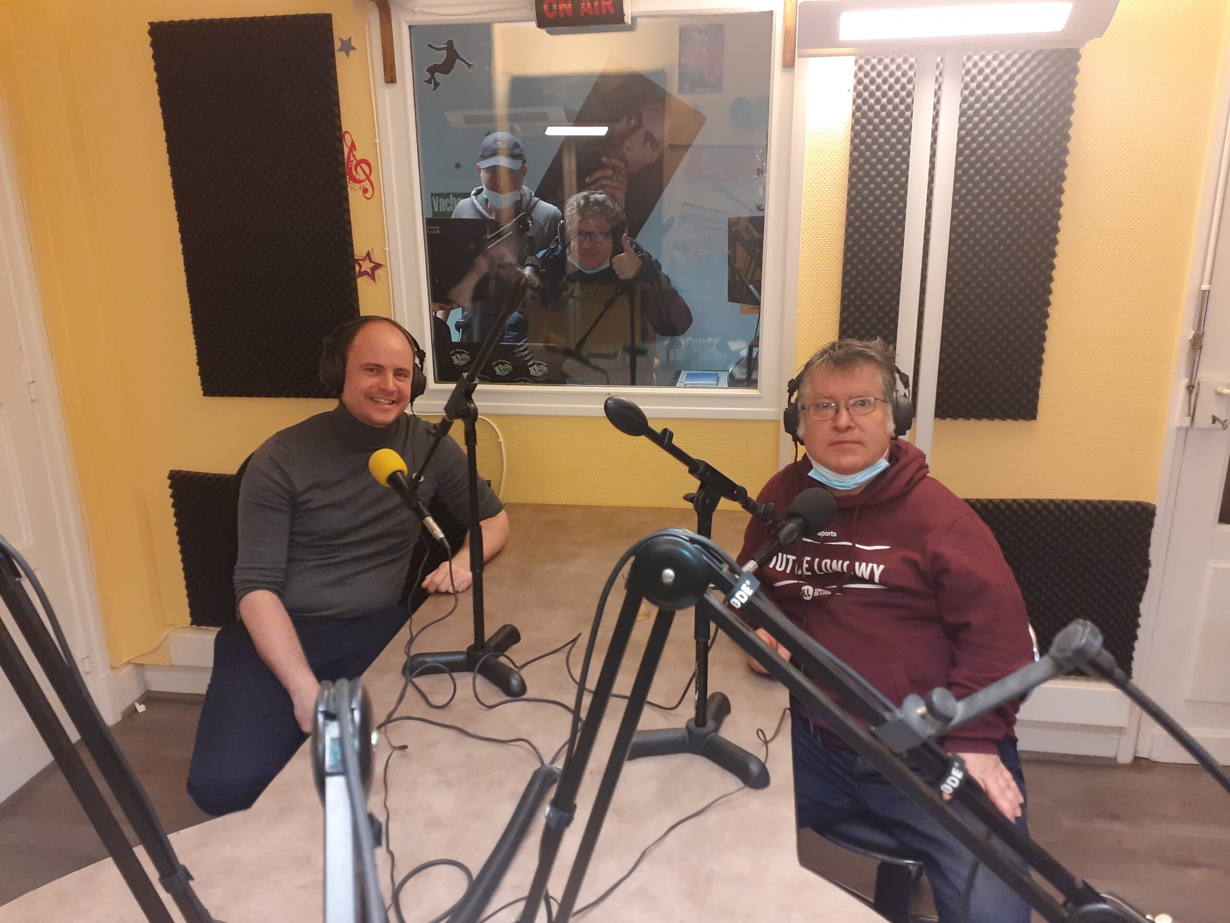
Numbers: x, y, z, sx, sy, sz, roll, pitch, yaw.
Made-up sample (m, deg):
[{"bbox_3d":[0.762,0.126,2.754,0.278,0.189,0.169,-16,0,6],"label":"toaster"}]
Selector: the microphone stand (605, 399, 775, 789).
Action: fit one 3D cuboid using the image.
[{"bbox_3d":[0.128,0.180,1.456,0.335,0.605,0.260,-9,18,-25],"label":"microphone stand"}]

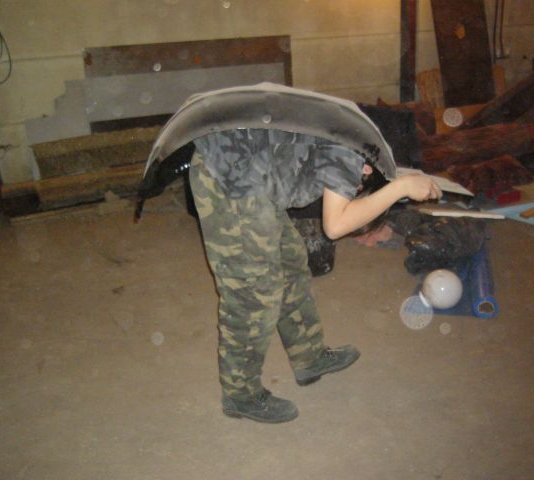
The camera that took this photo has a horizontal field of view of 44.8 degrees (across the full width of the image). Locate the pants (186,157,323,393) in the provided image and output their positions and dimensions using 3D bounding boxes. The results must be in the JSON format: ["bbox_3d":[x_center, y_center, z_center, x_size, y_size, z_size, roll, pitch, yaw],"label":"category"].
[{"bbox_3d":[-0.017,0.111,2.378,0.460,0.930,0.380,-5,17,-5],"label":"pants"}]

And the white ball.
[{"bbox_3d":[0.875,0.248,3.243,0.202,0.202,0.202,-3,17,1],"label":"white ball"}]

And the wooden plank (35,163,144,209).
[{"bbox_3d":[-1.508,-0.520,6.144,1.300,0.200,0.200,-10,19,-21],"label":"wooden plank"}]

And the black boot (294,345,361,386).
[{"bbox_3d":[0.239,0.485,2.684,0.285,0.125,0.108,-20,22,-23],"label":"black boot"}]

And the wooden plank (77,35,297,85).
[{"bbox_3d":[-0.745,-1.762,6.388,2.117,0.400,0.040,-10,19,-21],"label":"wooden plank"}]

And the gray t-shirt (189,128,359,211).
[{"bbox_3d":[0.043,-0.259,2.242,0.540,0.270,0.440,-2,17,-6],"label":"gray t-shirt"}]

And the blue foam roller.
[{"bbox_3d":[1.223,0.164,3.594,0.117,0.117,1.050,3,18,19],"label":"blue foam roller"}]

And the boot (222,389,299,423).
[{"bbox_3d":[-0.028,0.593,2.450,0.285,0.125,0.110,0,18,12],"label":"boot"}]

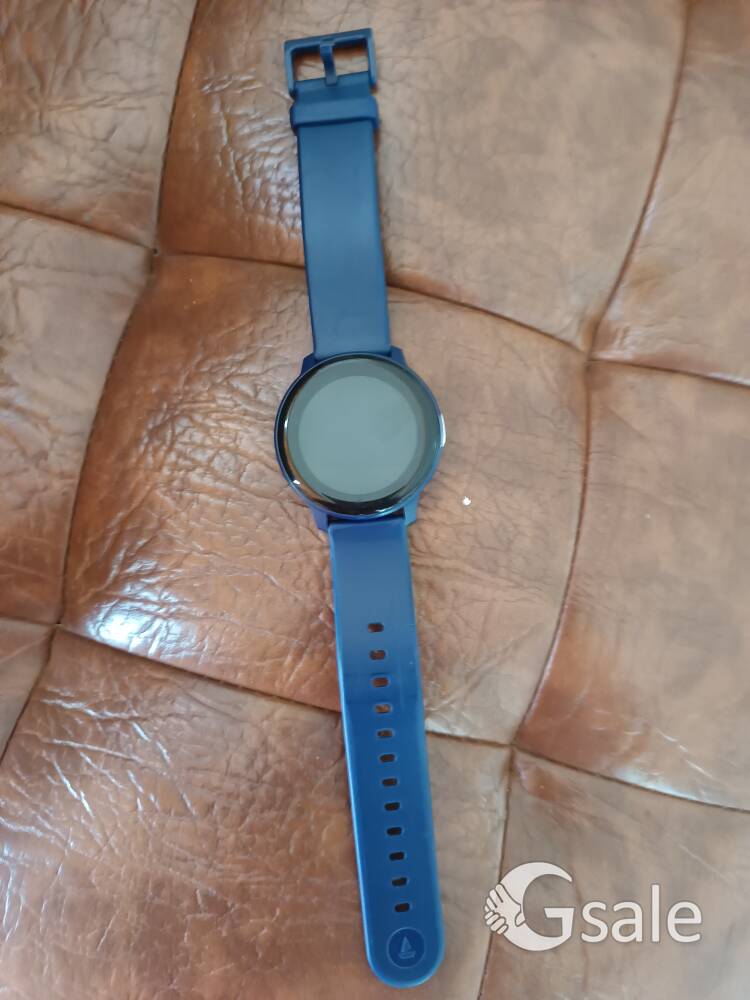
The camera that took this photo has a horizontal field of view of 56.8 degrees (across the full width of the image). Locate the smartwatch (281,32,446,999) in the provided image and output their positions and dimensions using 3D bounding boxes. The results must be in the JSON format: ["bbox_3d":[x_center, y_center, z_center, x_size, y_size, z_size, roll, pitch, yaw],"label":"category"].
[{"bbox_3d":[-0.002,-0.002,0.195,0.045,0.018,0.267,-5,87,0],"label":"smartwatch"}]

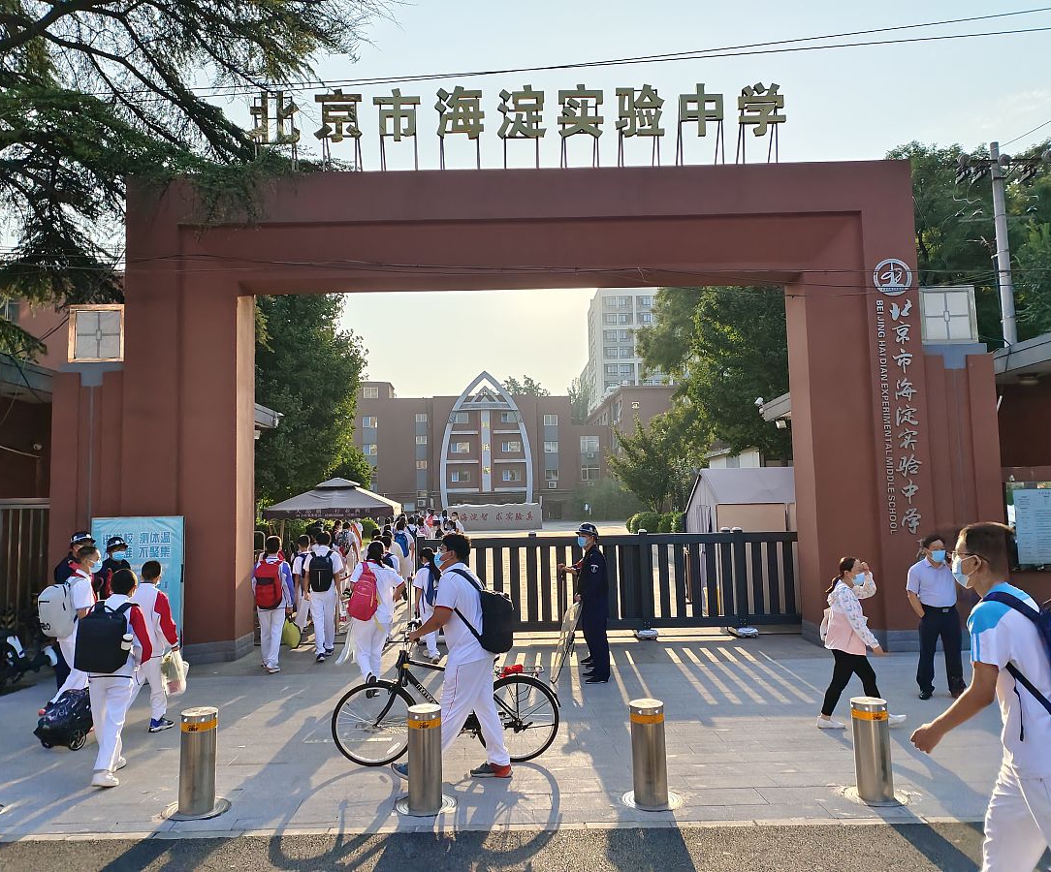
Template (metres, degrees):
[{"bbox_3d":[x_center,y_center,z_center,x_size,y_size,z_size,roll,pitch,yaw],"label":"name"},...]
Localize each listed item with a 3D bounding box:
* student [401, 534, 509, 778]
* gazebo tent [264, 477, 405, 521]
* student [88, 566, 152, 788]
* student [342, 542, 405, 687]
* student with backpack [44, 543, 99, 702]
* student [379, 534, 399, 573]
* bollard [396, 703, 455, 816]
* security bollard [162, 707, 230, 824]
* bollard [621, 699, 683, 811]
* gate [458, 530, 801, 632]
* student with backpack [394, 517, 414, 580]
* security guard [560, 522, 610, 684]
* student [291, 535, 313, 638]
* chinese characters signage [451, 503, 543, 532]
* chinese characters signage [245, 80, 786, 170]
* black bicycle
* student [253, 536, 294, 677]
[{"bbox_3d":[-0.510,1.586,5.609,0.850,1.730,0.550,-1,-5,-2],"label":"student"},{"bbox_3d":[-4.538,2.380,18.809,3.000,2.730,2.600,-1,-5,-4],"label":"gazebo tent"},{"bbox_3d":[-3.009,1.746,5.691,0.480,1.530,0.500,-6,-7,40],"label":"student"},{"bbox_3d":[-1.710,2.000,8.635,0.620,1.626,0.600,-1,-5,0],"label":"student"},{"bbox_3d":[-4.464,1.935,7.575,0.620,1.699,0.480,0,-5,-10],"label":"student with backpack"},{"bbox_3d":[-2.039,2.277,11.426,0.500,1.563,0.580,-1,-5,0],"label":"student"},{"bbox_3d":[-0.681,2.186,5.269,0.400,0.635,0.400,-1,-5,0],"label":"bollard"},{"bbox_3d":[-2.239,2.221,5.268,0.400,0.635,0.400,-1,-5,0],"label":"security bollard"},{"bbox_3d":[0.847,2.149,5.247,0.400,0.635,0.400,-1,-5,0],"label":"bollard"},{"bbox_3d":[1.263,2.164,11.253,5.562,1.519,0.300,-1,-5,0],"label":"gate"},{"bbox_3d":[-2.666,2.725,17.094,0.480,1.667,0.580,-1,-5,0],"label":"student with backpack"},{"bbox_3d":[0.661,1.825,8.565,0.500,1.725,0.500,0,-5,-13],"label":"security guard"},{"bbox_3d":[-3.416,2.291,11.816,0.460,1.540,0.420,-2,-5,7],"label":"student"},{"bbox_3d":[-2.109,5.934,57.000,6.863,2.073,0.900,-1,-5,0],"label":"chinese characters signage"},{"bbox_3d":[-0.128,-4.276,10.705,7.458,1.258,0.400,-1,-5,0],"label":"chinese characters signage"},{"bbox_3d":[-0.628,2.018,6.112,1.800,1.109,0.560,-1,-5,1],"label":"black bicycle"},{"bbox_3d":[-3.067,2.034,9.422,0.480,1.615,0.500,-2,-5,5],"label":"student"}]

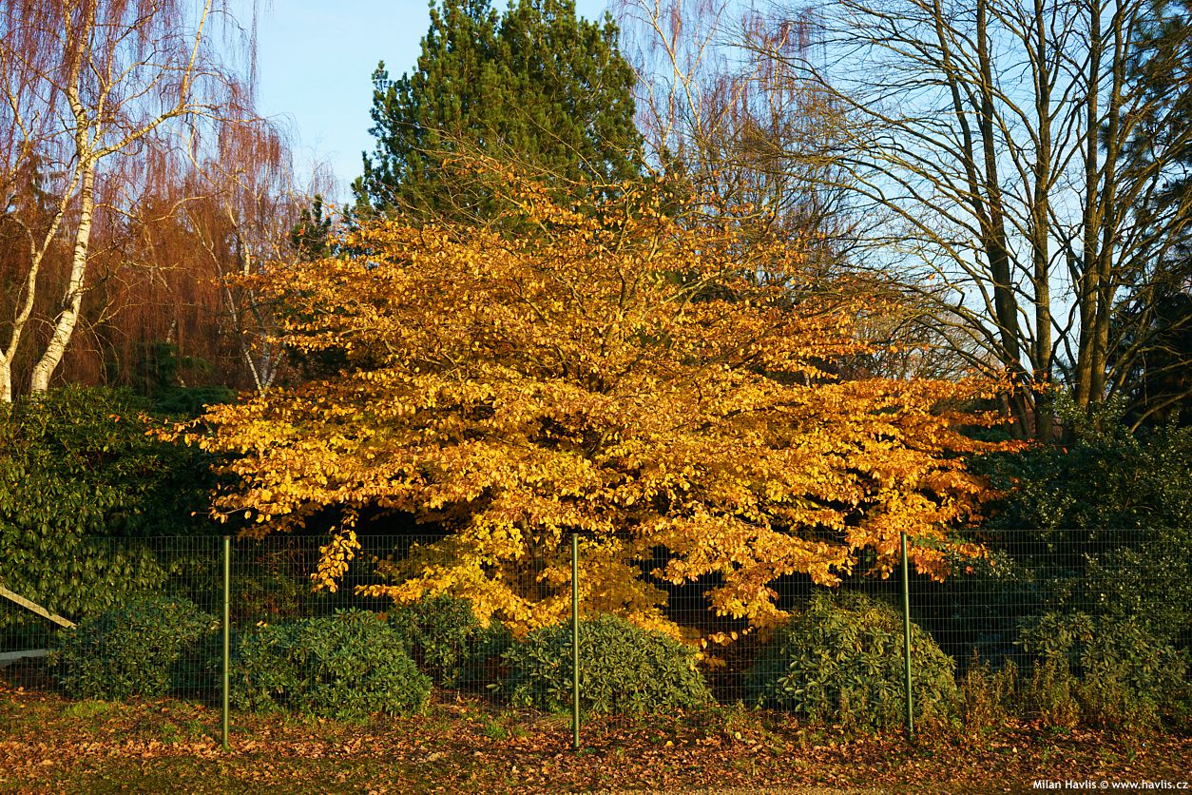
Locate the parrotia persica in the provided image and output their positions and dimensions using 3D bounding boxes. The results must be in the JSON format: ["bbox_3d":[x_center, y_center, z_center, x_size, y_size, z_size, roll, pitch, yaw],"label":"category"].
[{"bbox_3d":[0.020,0.220,13.800,8.400,5.100,7.000,0,-5,0],"label":"parrotia persica"}]

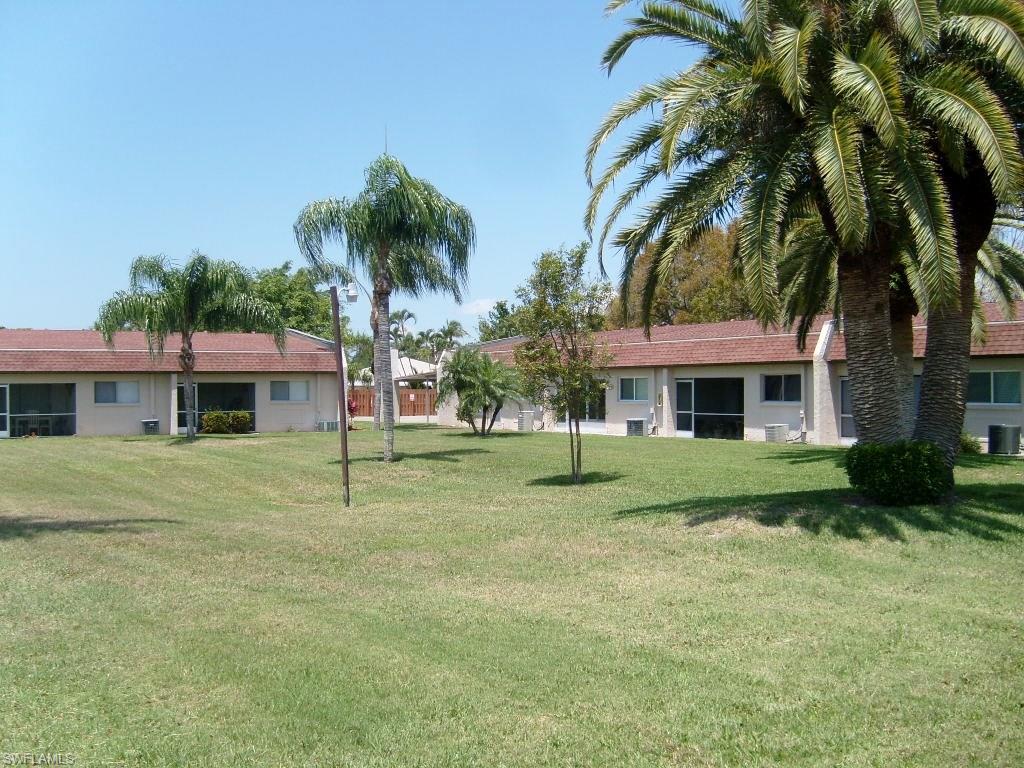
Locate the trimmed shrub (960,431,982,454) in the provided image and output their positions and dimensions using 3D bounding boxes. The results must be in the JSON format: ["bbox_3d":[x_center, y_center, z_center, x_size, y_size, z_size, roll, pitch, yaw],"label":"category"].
[{"bbox_3d":[11.966,1.524,27.200,0.750,0.620,0.800,0,0,-37],"label":"trimmed shrub"}]

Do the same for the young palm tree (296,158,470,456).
[{"bbox_3d":[-3.165,-1.894,25.800,4.500,7.650,4.500,0,0,0],"label":"young palm tree"}]

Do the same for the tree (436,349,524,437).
[{"bbox_3d":[-1.167,0.249,39.600,3.400,3.450,3.400,0,0,0],"label":"tree"}]

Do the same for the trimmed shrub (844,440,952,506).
[{"bbox_3d":[5.599,1.289,15.000,1.550,0.930,1.350,0,0,0],"label":"trimmed shrub"}]

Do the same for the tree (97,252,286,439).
[{"bbox_3d":[-11.979,-1.439,38.700,7.000,6.950,7.000,0,0,0],"label":"tree"}]

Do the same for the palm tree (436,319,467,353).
[{"bbox_3d":[-5.085,-1.724,90.000,3.000,7.940,3.000,0,0,0],"label":"palm tree"}]

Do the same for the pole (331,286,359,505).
[{"bbox_3d":[-2.524,0.158,15.600,0.420,3.360,0.160,0,0,0],"label":"pole"}]

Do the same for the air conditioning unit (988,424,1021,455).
[{"bbox_3d":[12.610,1.426,26.500,0.680,0.750,0.680,0,0,-37],"label":"air conditioning unit"}]

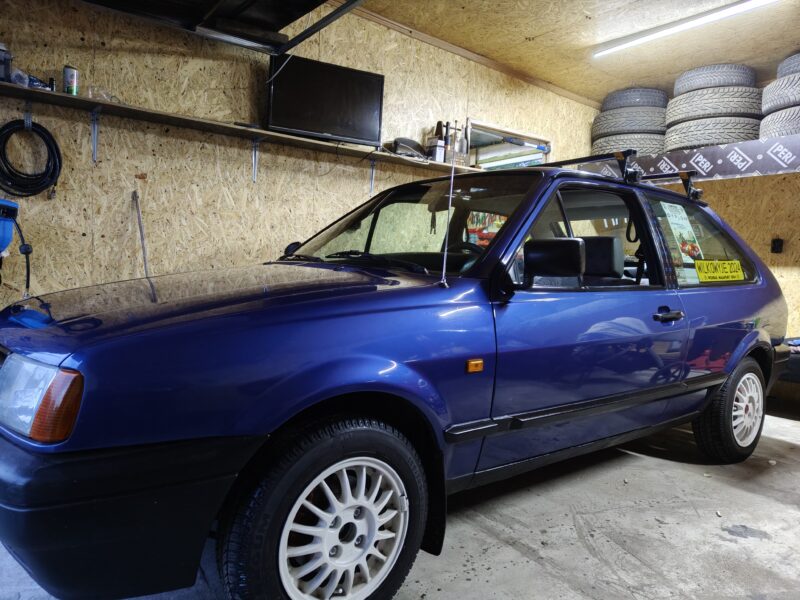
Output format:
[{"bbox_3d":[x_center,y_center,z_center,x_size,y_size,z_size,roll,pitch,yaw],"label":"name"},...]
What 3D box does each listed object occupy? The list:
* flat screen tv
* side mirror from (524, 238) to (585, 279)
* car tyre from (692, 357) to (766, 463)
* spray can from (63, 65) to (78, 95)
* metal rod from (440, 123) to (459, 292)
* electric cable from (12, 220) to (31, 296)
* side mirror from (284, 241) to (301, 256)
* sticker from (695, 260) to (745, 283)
[{"bbox_3d":[-0.454,-1.235,3.462,0.740,0.447,0.060,0,7,-28],"label":"flat screen tv"},{"bbox_3d":[0.421,-0.114,1.514,0.158,0.100,0.062,5,5,36],"label":"side mirror"},{"bbox_3d":[1.684,0.543,2.819,0.530,0.530,0.170,-1,3,-37],"label":"car tyre"},{"bbox_3d":[-1.551,-1.033,2.621,0.062,0.132,0.062,0,5,-35],"label":"spray can"},{"bbox_3d":[0.148,-0.283,1.611,0.012,0.487,0.012,8,-6,-37],"label":"metal rod"},{"bbox_3d":[-1.716,-0.188,2.515,0.082,0.371,0.050,0,5,-35],"label":"electric cable"},{"bbox_3d":[-0.547,-0.257,2.906,0.075,0.100,0.160,1,4,-19],"label":"side mirror"},{"bbox_3d":[1.472,-0.133,2.544,0.466,0.095,0.005,-1,-11,-37],"label":"sticker"}]

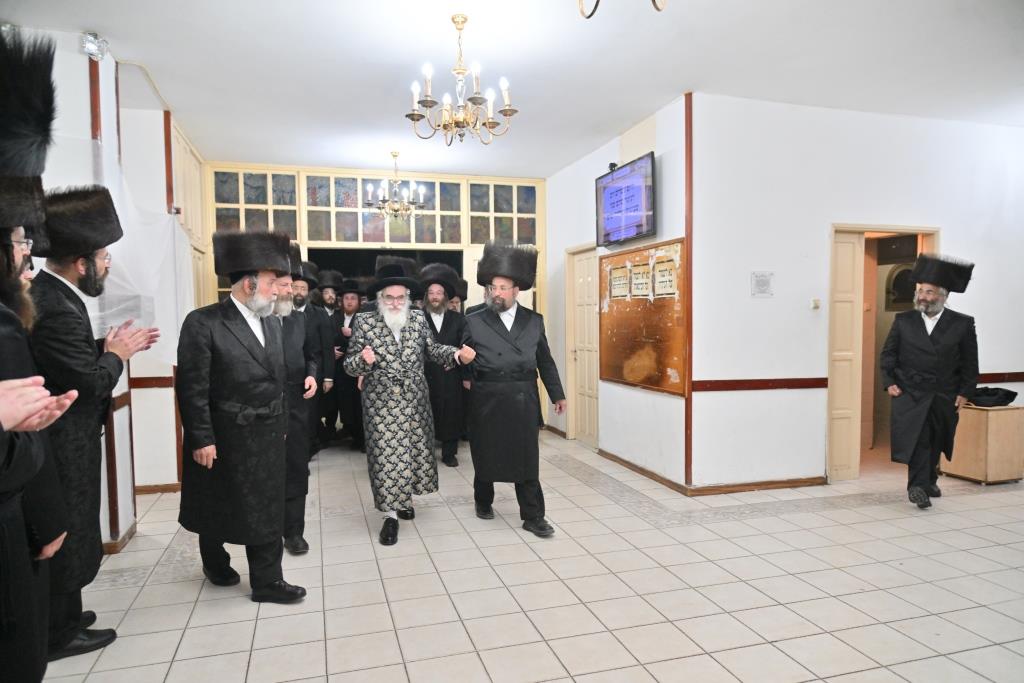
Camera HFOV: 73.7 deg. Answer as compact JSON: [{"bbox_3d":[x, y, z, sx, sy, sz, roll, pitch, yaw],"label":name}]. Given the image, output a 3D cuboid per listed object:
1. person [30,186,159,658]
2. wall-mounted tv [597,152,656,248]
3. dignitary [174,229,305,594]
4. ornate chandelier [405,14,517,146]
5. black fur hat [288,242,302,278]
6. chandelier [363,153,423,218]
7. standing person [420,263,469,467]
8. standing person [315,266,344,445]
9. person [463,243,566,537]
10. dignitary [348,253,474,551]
[{"bbox_3d":[-1.907,0.337,3.060,0.630,1.930,0.540,-2,3,-37],"label":"person"},{"bbox_3d":[0.991,-1.185,5.899,0.070,0.635,1.110,-3,3,-17],"label":"wall-mounted tv"},{"bbox_3d":[-1.393,0.373,3.530,0.560,1.810,0.570,1,3,22],"label":"dignitary"},{"bbox_3d":[-0.281,-1.432,3.733,0.613,0.688,0.613,0,2,0],"label":"ornate chandelier"},{"bbox_3d":[-1.491,-0.510,4.250,0.380,0.210,0.380,-3,3,-40],"label":"black fur hat"},{"bbox_3d":[-1.168,-1.570,6.875,0.605,0.669,0.605,0,2,0],"label":"chandelier"},{"bbox_3d":[-0.649,0.211,6.470,0.550,1.870,0.480,-1,2,-8],"label":"standing person"},{"bbox_3d":[-2.016,0.172,7.500,0.520,1.880,0.440,-1,3,-14],"label":"standing person"},{"bbox_3d":[0.010,0.291,4.600,0.680,1.860,0.540,-1,3,-14],"label":"person"},{"bbox_3d":[-0.662,0.361,4.500,0.820,1.740,0.580,-1,2,-7],"label":"dignitary"}]

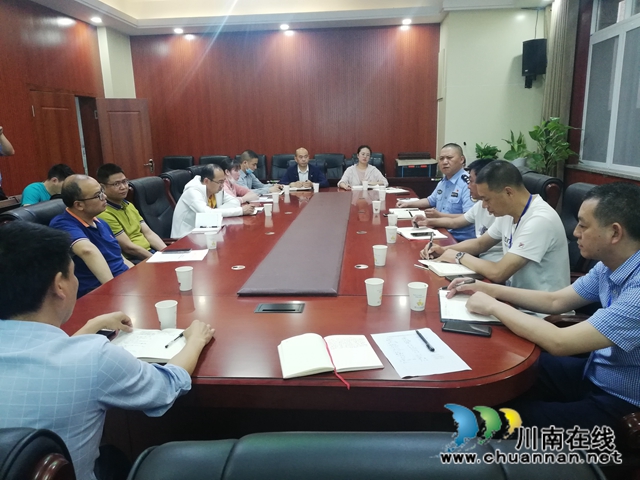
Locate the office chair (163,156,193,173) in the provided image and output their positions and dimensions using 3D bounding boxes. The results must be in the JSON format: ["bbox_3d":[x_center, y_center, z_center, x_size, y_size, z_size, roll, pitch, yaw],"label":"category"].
[{"bbox_3d":[-2.265,-0.841,8.163,0.580,1.030,0.650,0,13,5],"label":"office chair"}]

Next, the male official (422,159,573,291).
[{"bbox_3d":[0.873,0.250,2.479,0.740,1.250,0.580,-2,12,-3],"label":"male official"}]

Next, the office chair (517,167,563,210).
[{"bbox_3d":[1.471,-0.003,4.006,0.680,1.040,0.620,0,13,5],"label":"office chair"}]

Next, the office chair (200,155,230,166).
[{"bbox_3d":[-1.524,-0.731,7.671,0.580,1.060,0.640,0,12,5],"label":"office chair"}]

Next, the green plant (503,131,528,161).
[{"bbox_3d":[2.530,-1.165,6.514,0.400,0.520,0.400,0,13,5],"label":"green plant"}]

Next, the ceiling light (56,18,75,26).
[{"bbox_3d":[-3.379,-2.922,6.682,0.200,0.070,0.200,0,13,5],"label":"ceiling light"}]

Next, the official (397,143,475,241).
[{"bbox_3d":[1.069,-0.189,4.349,0.780,1.270,0.570,-10,15,-35],"label":"official"}]

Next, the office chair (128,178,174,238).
[{"bbox_3d":[-1.187,-0.026,4.375,0.680,1.030,0.620,2,13,14],"label":"office chair"}]

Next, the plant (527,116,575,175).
[{"bbox_3d":[2.591,-0.562,5.414,0.580,1.500,0.580,0,12,5],"label":"plant"}]

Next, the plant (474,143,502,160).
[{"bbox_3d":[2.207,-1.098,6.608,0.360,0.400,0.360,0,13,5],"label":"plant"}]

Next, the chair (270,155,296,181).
[{"bbox_3d":[-0.459,-0.747,7.579,0.580,1.080,0.640,0,12,5],"label":"chair"}]

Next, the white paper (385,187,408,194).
[{"bbox_3d":[0.838,-0.551,5.511,0.280,0.015,0.260,0,12,5],"label":"white paper"}]

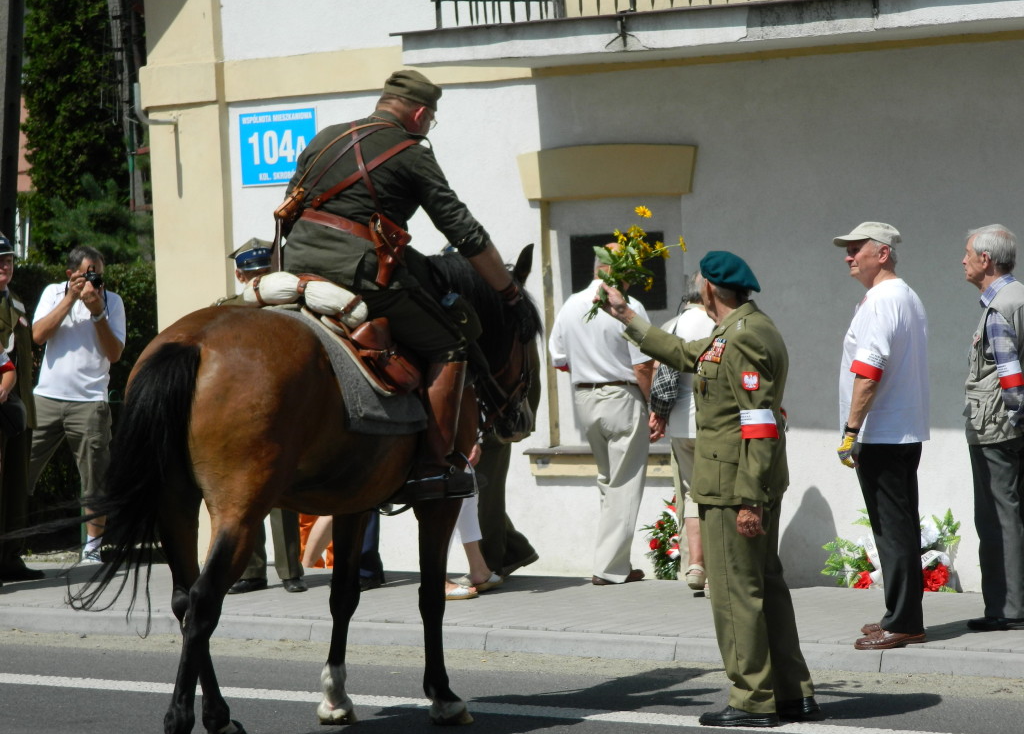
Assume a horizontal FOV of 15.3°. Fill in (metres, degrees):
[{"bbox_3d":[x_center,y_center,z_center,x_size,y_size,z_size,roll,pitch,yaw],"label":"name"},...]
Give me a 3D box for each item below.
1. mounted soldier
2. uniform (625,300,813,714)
[{"bbox_3d":[-0.389,-0.294,13.950,0.860,1.540,0.640,-4,2,-40],"label":"mounted soldier"},{"bbox_3d":[0.761,0.504,13.800,0.660,1.480,0.520,-3,2,-21],"label":"uniform"}]

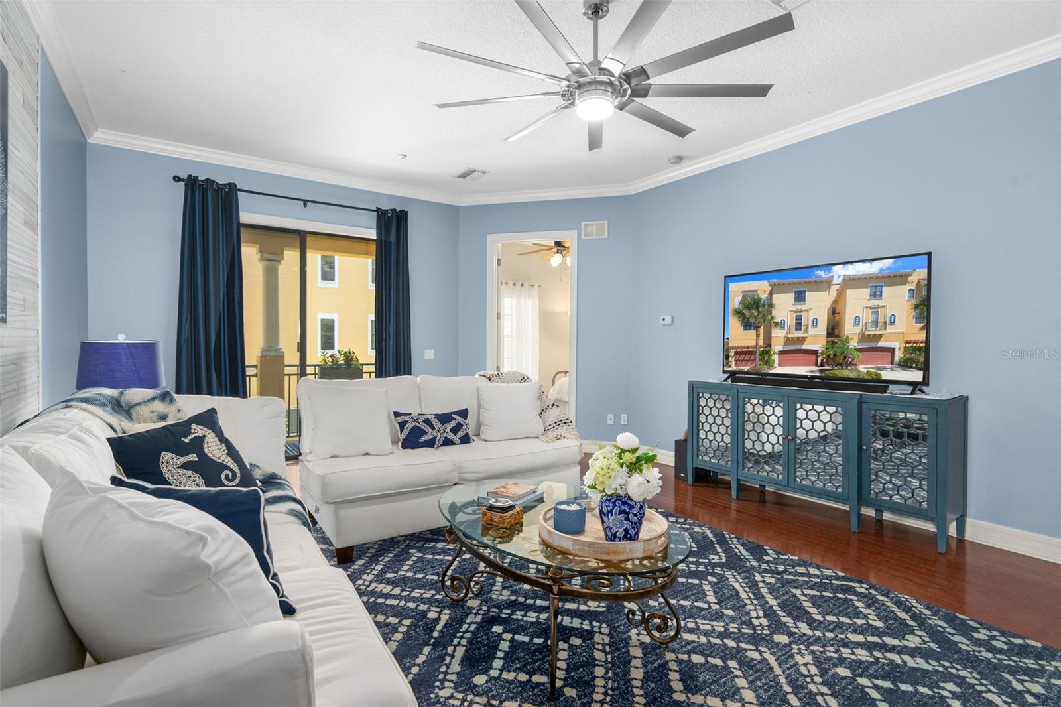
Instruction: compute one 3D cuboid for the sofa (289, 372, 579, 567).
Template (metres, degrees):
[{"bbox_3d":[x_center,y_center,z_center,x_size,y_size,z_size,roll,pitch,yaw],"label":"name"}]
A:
[{"bbox_3d":[-0.640,0.686,3.745,1.841,0.993,1.012,-1,1,-35],"label":"sofa"}]

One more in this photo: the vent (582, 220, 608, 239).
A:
[{"bbox_3d":[0.728,-1.400,5.671,0.291,0.190,0.020,1,1,14],"label":"vent"}]

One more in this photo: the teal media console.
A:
[{"bbox_3d":[2.100,0.724,3.844,0.411,0.936,1.846,-1,1,-35],"label":"teal media console"}]

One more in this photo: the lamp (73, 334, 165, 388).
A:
[{"bbox_3d":[-2.487,0.236,3.051,0.420,0.700,0.420,-1,1,-35],"label":"lamp"}]

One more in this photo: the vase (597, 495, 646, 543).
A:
[{"bbox_3d":[0.345,0.613,1.885,0.187,0.195,0.187,0,1,0],"label":"vase"}]

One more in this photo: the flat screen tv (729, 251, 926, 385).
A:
[{"bbox_3d":[2.127,-0.231,3.785,0.076,0.849,1.467,-1,1,-35],"label":"flat screen tv"}]

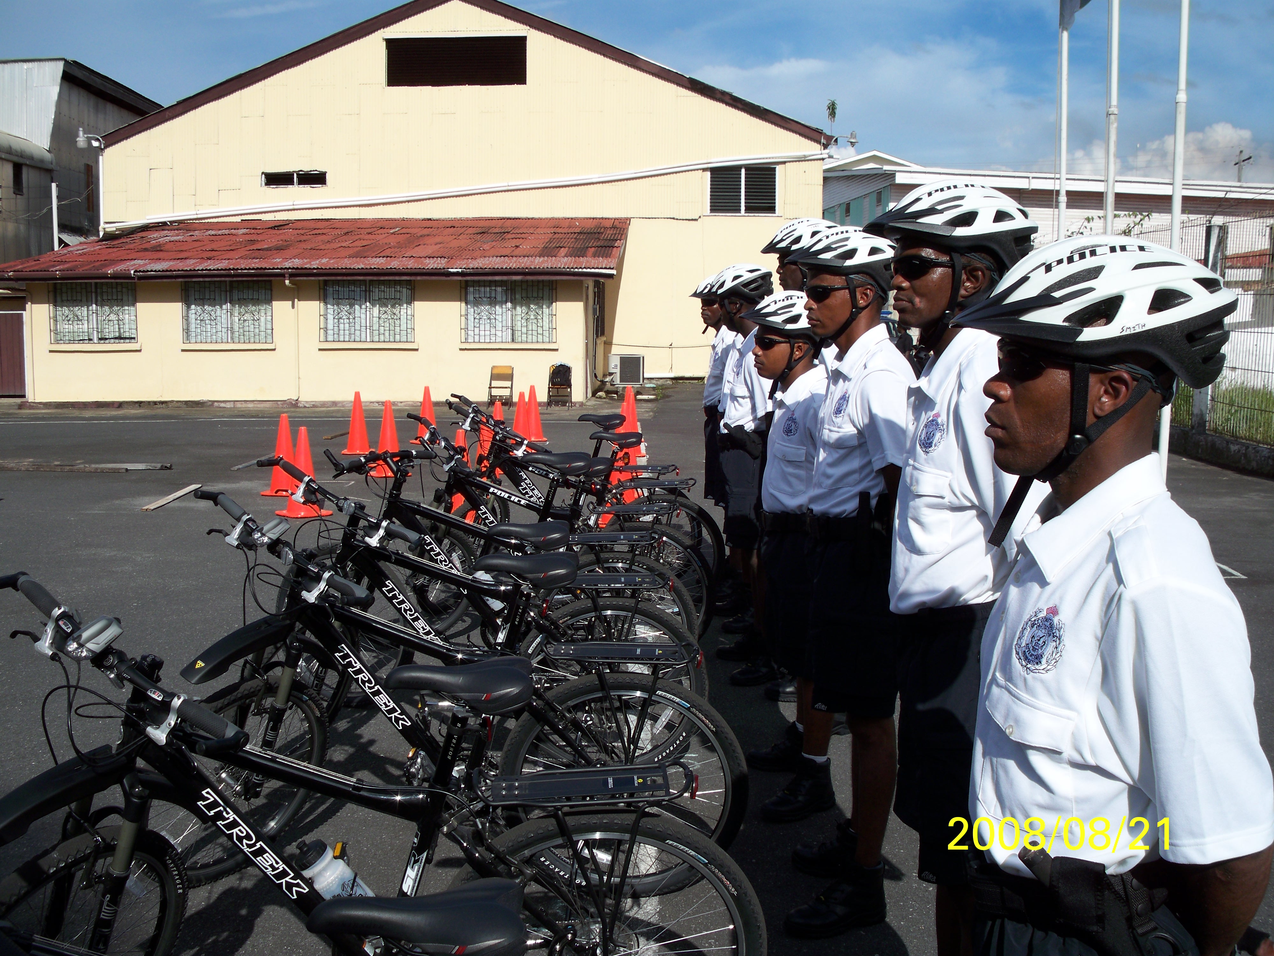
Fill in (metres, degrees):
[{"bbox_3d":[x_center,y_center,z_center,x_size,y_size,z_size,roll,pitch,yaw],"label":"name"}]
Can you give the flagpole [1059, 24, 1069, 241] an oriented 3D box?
[{"bbox_3d":[4.184,-3.202,13.313,0.090,6.400,0.090,0,7,0],"label":"flagpole"}]

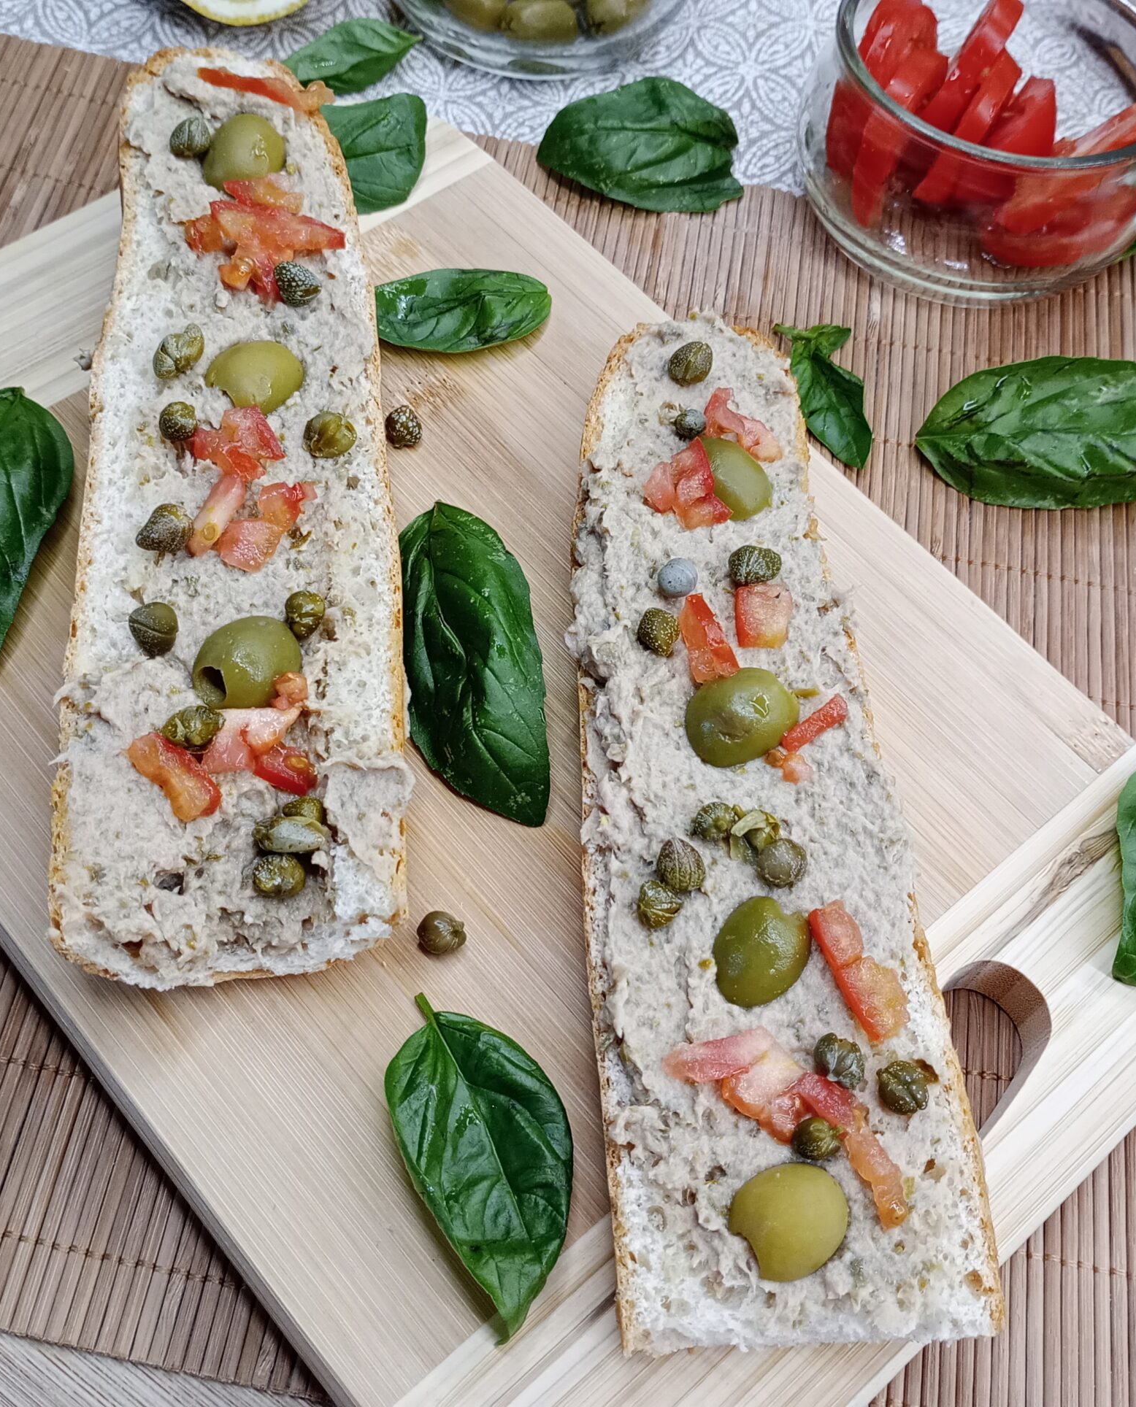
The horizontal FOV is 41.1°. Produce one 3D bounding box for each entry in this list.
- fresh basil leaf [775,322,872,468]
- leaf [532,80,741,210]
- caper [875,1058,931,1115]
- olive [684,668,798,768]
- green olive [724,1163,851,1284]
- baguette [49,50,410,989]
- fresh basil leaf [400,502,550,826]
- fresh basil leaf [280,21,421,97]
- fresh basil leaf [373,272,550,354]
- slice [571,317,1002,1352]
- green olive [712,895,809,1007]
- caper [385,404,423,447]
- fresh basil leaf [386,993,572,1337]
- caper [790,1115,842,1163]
[{"bbox_3d":[0.065,-0.076,0.367,0.020,0.018,0.046,-12,63,-10],"label":"fresh basil leaf"},{"bbox_3d":[0.019,-0.145,0.396,0.054,0.015,0.047,1,62,-2],"label":"leaf"},{"bbox_3d":[0.054,0.062,0.243,0.009,0.009,0.009,-15,64,-11],"label":"caper"},{"bbox_3d":[0.031,0.002,0.272,0.021,0.017,0.017,-31,68,-18],"label":"olive"},{"bbox_3d":[0.034,0.080,0.233,0.019,0.015,0.018,-31,68,-18],"label":"green olive"},{"bbox_3d":[-0.068,-0.050,0.313,0.060,0.032,0.217,-5,62,-6],"label":"baguette"},{"bbox_3d":[-0.022,-0.008,0.302,0.034,0.014,0.075,-12,63,-9],"label":"fresh basil leaf"},{"bbox_3d":[-0.063,-0.175,0.412,0.051,0.011,0.029,-22,65,-14],"label":"fresh basil leaf"},{"bbox_3d":[-0.029,-0.091,0.348,0.052,0.010,0.026,-5,62,-5],"label":"fresh basil leaf"},{"bbox_3d":[0.032,0.012,0.291,0.062,0.032,0.207,-1,62,-4],"label":"slice"},{"bbox_3d":[0.032,0.042,0.254,0.017,0.015,0.019,28,64,11],"label":"green olive"},{"bbox_3d":[-0.037,-0.062,0.339,0.008,0.008,0.009,-1,62,-4],"label":"caper"},{"bbox_3d":[-0.015,0.078,0.260,0.029,0.012,0.059,-14,64,-10],"label":"fresh basil leaf"},{"bbox_3d":[0.039,0.069,0.239,0.009,0.008,0.008,-10,63,-9],"label":"caper"}]

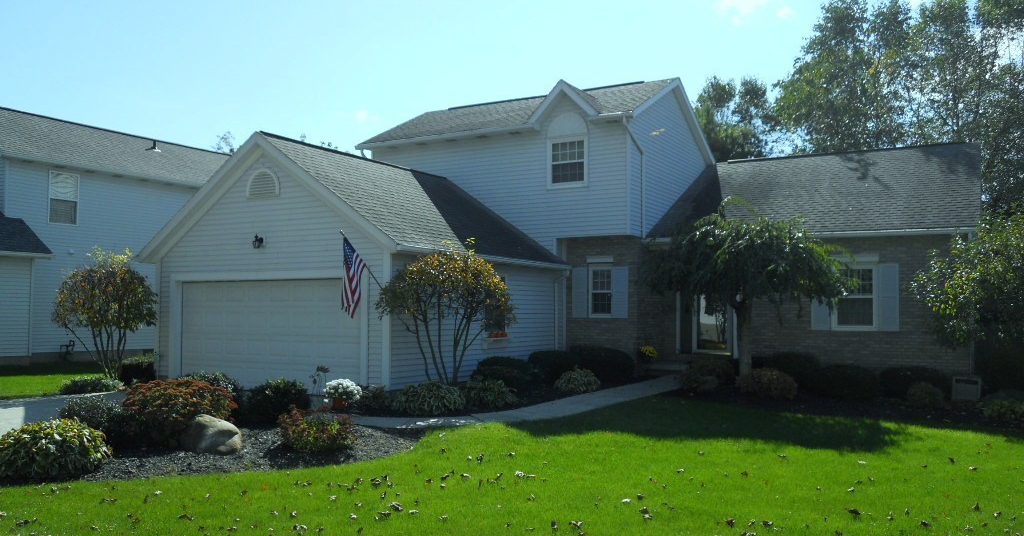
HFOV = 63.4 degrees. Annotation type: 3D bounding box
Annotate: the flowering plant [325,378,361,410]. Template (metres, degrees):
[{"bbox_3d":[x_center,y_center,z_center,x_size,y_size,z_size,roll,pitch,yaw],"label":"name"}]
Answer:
[{"bbox_3d":[-2.767,2.077,13.600,0.610,0.510,0.580,1,-3,-11],"label":"flowering plant"}]

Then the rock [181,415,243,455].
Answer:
[{"bbox_3d":[-3.317,1.819,9.171,0.667,0.391,0.501,1,-3,-20],"label":"rock"}]

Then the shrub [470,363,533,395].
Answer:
[{"bbox_3d":[-0.202,2.042,15.919,1.191,0.604,1.150,0,-3,0],"label":"shrub"}]

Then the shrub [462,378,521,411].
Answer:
[{"bbox_3d":[-0.344,2.077,13.915,0.974,0.439,0.950,0,-3,0],"label":"shrub"}]

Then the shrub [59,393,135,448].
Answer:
[{"bbox_3d":[-5.170,1.874,10.321,0.931,0.568,0.950,0,-3,0],"label":"shrub"}]

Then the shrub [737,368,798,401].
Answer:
[{"bbox_3d":[4.693,2.108,15.215,1.113,0.520,1.050,0,-3,0],"label":"shrub"}]

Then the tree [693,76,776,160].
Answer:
[{"bbox_3d":[10.528,-2.614,38.674,5.200,12.200,5.000,0,-3,0],"label":"tree"}]

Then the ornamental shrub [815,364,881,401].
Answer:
[{"bbox_3d":[6.284,2.119,15.515,1.190,0.620,1.150,0,-3,0],"label":"ornamental shrub"}]

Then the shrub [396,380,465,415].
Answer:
[{"bbox_3d":[-1.246,1.941,12.533,1.044,0.475,0.940,0,-3,-6],"label":"shrub"}]

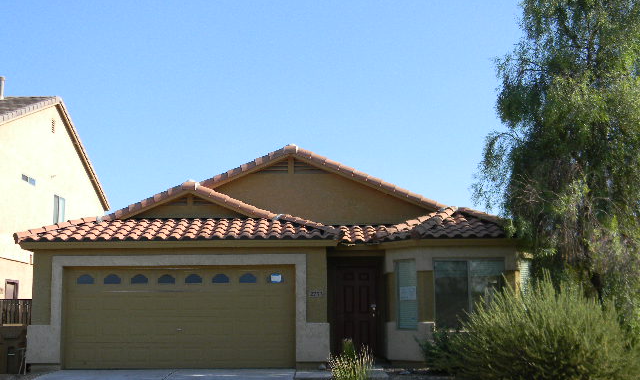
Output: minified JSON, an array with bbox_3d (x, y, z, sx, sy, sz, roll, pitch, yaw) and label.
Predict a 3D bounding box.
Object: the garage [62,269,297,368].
[{"bbox_3d":[-2.935,2.654,15.780,4.880,2.140,0.100,0,-9,1],"label":"garage"}]

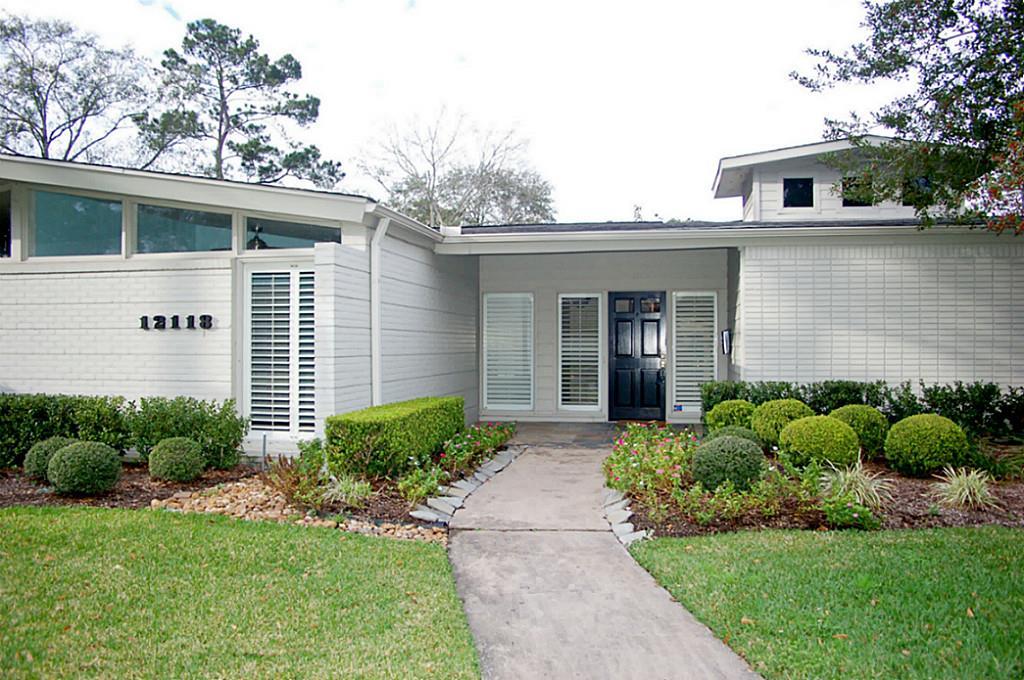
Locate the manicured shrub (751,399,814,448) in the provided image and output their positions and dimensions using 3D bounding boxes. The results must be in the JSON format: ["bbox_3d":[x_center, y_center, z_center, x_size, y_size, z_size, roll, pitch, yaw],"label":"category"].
[{"bbox_3d":[2.927,0.882,8.300,0.690,0.500,0.690,0,0,10],"label":"manicured shrub"}]

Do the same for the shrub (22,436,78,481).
[{"bbox_3d":[-4.221,1.086,7.000,0.490,0.400,0.490,0,0,10],"label":"shrub"}]

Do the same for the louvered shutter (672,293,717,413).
[{"bbox_3d":[2.824,0.185,11.850,0.670,1.870,0.060,0,0,10],"label":"louvered shutter"}]

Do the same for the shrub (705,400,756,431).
[{"bbox_3d":[2.478,0.914,8.600,0.630,0.470,0.630,0,0,10],"label":"shrub"}]

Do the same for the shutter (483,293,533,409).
[{"bbox_3d":[-0.065,0.186,12.400,0.820,1.880,0.060,0,0,10],"label":"shutter"}]

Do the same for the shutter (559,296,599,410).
[{"bbox_3d":[1.082,0.191,12.200,0.670,1.830,0.070,0,0,10],"label":"shutter"}]

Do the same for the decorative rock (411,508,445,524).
[{"bbox_3d":[-0.645,1.330,5.780,0.260,0.050,0.180,0,-1,32],"label":"decorative rock"}]

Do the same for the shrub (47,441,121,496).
[{"bbox_3d":[-3.550,1.060,6.360,0.570,0.460,0.570,0,0,10],"label":"shrub"}]

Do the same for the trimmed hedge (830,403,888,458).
[{"bbox_3d":[3.660,0.972,8.150,0.630,0.560,0.630,0,0,10],"label":"trimmed hedge"}]

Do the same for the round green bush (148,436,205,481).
[{"bbox_3d":[-2.996,1.067,6.850,0.500,0.400,0.500,0,0,10],"label":"round green bush"}]

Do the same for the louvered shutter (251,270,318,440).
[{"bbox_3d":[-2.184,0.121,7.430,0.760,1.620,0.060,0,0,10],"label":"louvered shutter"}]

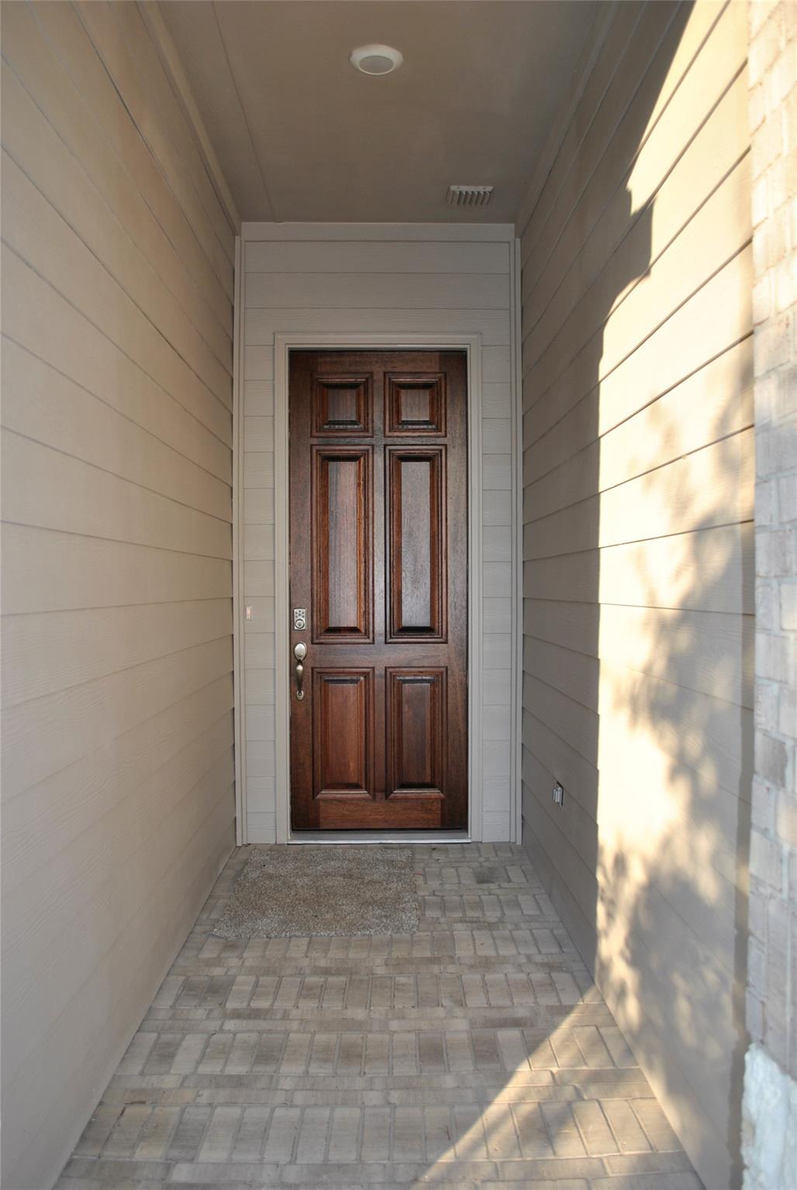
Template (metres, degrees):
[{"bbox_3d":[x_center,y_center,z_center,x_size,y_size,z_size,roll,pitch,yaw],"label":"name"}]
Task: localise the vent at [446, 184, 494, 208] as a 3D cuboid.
[{"bbox_3d":[0.331,-1.830,4.125,0.203,0.022,0.195,0,0,-1],"label":"vent"}]

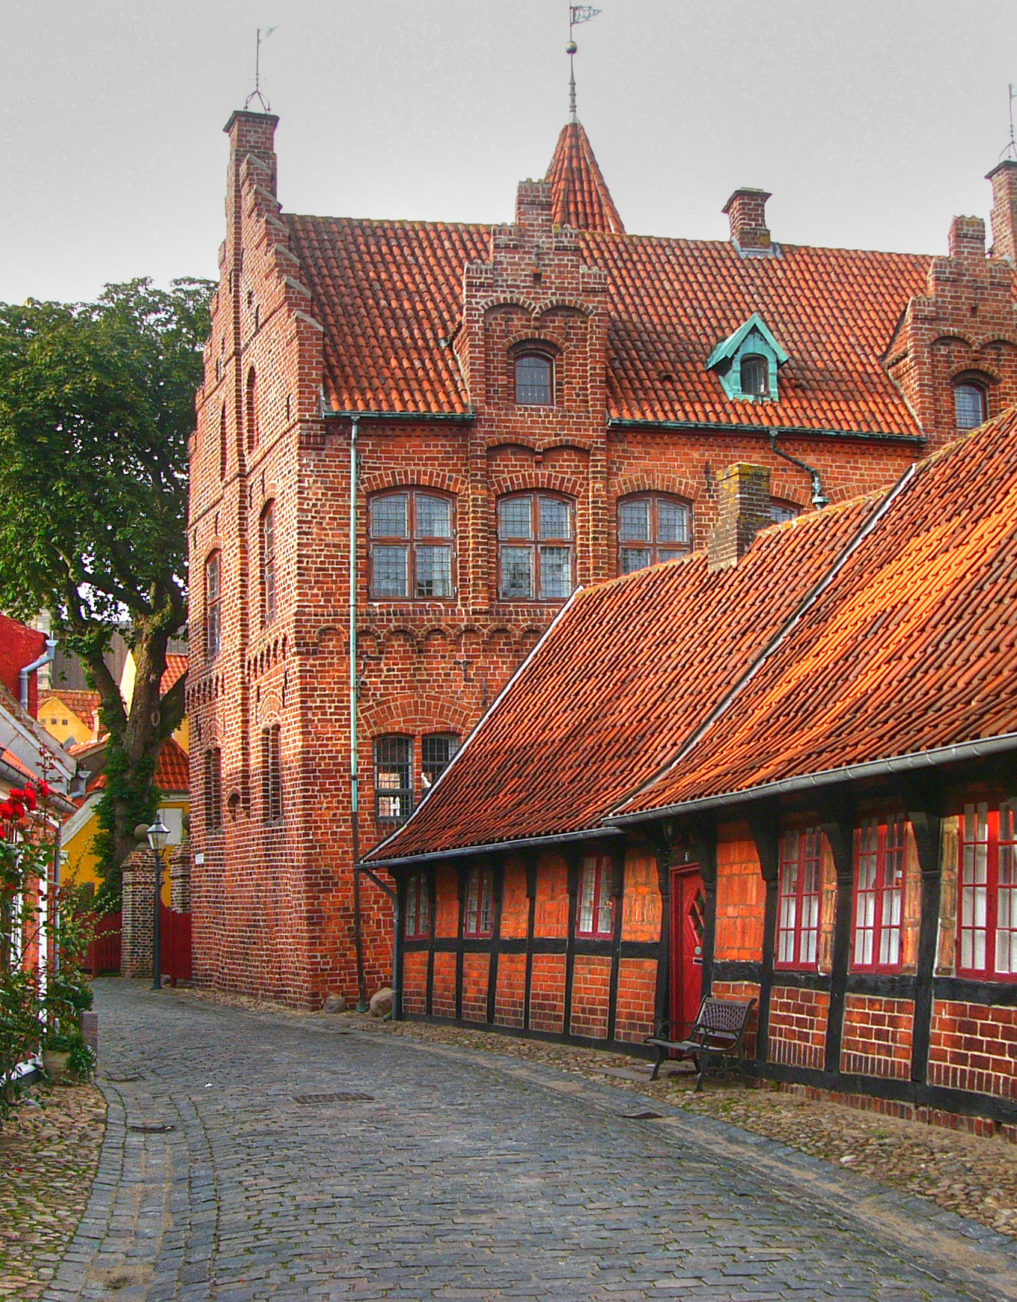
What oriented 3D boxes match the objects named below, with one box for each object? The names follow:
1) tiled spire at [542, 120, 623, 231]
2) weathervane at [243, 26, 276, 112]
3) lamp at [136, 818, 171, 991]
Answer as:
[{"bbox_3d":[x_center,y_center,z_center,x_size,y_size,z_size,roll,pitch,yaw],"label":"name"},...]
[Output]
[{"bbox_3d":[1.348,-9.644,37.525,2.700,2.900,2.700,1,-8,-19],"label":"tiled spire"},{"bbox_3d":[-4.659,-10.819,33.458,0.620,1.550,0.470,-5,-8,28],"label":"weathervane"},{"bbox_3d":[-6.745,4.833,34.686,0.420,3.300,0.420,1,-8,-19],"label":"lamp"}]

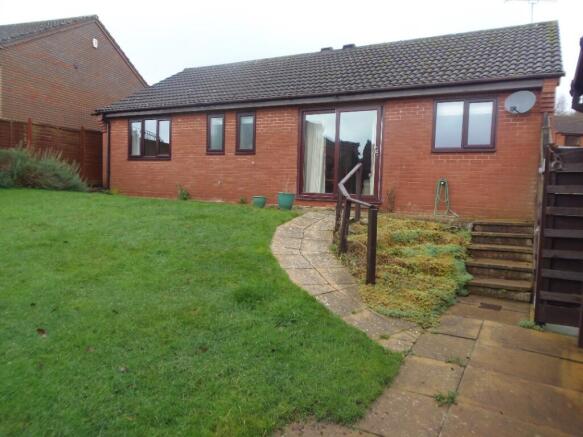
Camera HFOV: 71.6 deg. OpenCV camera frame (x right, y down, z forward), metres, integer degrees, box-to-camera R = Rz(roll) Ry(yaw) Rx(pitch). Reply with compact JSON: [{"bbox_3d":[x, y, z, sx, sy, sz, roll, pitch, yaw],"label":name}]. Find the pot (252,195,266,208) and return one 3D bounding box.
[{"bbox_3d":[-0.735,-0.379,9.338,0.328,0.282,0.328,2,4,0],"label":"pot"}]

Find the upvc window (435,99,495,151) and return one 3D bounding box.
[{"bbox_3d":[3.331,-1.797,7.795,1.131,1.035,0.100,4,4,25],"label":"upvc window"}]

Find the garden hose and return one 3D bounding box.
[{"bbox_3d":[3.042,-0.403,7.908,0.477,0.815,0.130,4,4,25],"label":"garden hose"}]

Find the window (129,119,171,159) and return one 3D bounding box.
[{"bbox_3d":[-3.925,-2.196,11.247,1.583,1.149,0.100,4,4,25],"label":"window"}]

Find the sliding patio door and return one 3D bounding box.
[{"bbox_3d":[1.046,-1.399,8.906,1.945,2.060,0.120,4,4,25],"label":"sliding patio door"}]

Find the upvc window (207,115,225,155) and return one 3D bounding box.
[{"bbox_3d":[-1.899,-2.131,10.281,0.539,1.033,0.100,4,4,25],"label":"upvc window"}]

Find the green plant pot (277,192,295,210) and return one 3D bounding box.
[{"bbox_3d":[-0.121,-0.384,9.022,0.391,0.388,0.391,2,4,0],"label":"green plant pot"}]

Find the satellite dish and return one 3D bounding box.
[{"bbox_3d":[4.030,-2.046,7.128,0.500,0.430,0.350,5,5,43],"label":"satellite dish"}]

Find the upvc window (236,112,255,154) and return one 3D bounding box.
[{"bbox_3d":[-1.100,-2.070,9.901,0.562,1.030,0.100,4,4,25],"label":"upvc window"}]

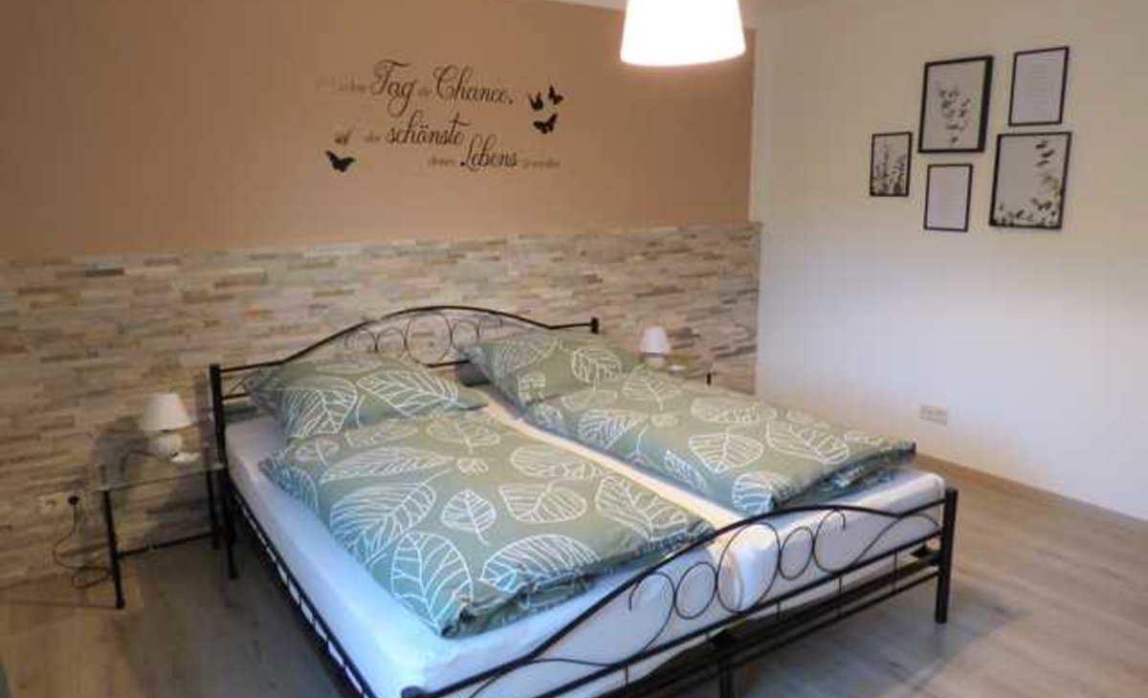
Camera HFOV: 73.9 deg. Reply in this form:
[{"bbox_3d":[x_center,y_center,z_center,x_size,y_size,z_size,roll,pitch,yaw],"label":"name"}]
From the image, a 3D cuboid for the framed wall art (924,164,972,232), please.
[{"bbox_3d":[1.832,-0.737,3.729,0.018,0.315,0.221,-9,14,-35],"label":"framed wall art"}]

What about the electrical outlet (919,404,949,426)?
[{"bbox_3d":[1.859,0.339,3.935,0.012,0.082,0.151,-9,14,-35],"label":"electrical outlet"}]

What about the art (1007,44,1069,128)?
[{"bbox_3d":[2.039,-1.146,3.348,0.018,0.315,0.222,-9,14,-35],"label":"art"}]

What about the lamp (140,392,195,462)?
[{"bbox_3d":[-1.546,0.289,2.880,0.172,0.242,0.172,-8,14,-32],"label":"lamp"}]

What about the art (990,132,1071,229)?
[{"bbox_3d":[2.047,-0.754,3.422,0.020,0.413,0.305,-9,14,-35],"label":"art"}]

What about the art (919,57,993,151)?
[{"bbox_3d":[1.823,-1.155,3.639,0.030,0.416,0.312,-9,14,-35],"label":"art"}]

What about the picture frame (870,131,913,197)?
[{"bbox_3d":[1.643,-0.950,3.947,0.018,0.315,0.220,-9,14,-35],"label":"picture frame"}]

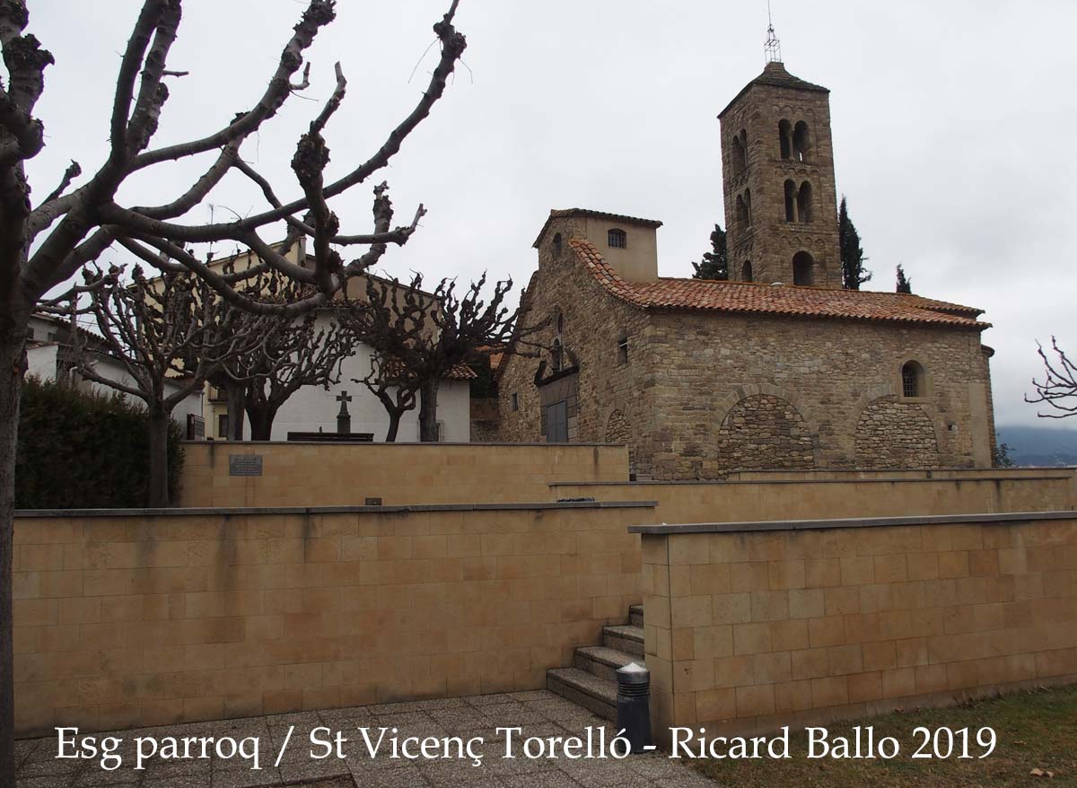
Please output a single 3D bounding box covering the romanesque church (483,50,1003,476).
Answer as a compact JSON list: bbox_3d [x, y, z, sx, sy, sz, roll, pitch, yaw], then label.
[{"bbox_3d":[6.763,-6.485,31.609,14.000,19.952,14.966,1,-8,-18],"label":"romanesque church"}]

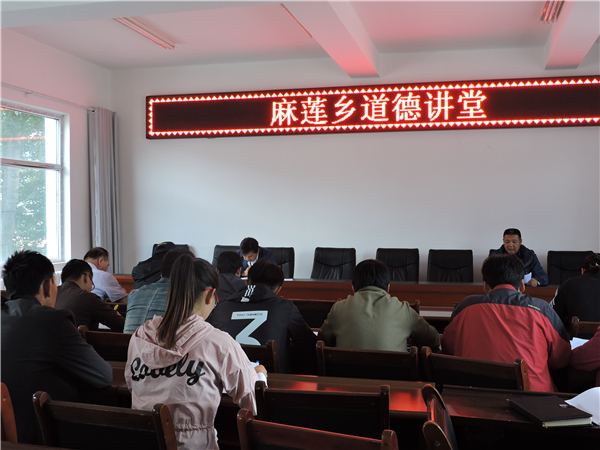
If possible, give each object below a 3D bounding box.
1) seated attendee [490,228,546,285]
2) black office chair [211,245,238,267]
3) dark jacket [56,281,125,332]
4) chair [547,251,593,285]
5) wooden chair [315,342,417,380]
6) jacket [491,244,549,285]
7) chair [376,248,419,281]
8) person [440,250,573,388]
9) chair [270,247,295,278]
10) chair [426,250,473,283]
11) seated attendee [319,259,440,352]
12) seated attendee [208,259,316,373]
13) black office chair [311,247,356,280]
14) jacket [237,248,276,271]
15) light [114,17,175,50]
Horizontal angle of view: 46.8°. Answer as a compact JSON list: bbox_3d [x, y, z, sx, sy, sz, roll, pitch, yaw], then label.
[{"bbox_3d":[2.163,0.694,6.865,0.580,1.290,0.780,0,1,15],"label":"seated attendee"},{"bbox_3d":[-0.867,0.800,8.103,0.570,1.060,0.620,0,1,14],"label":"black office chair"},{"bbox_3d":[-1.198,0.632,3.908,0.520,0.630,0.600,0,1,19],"label":"dark jacket"},{"bbox_3d":[2.825,0.812,7.214,0.570,1.060,0.620,0,1,14],"label":"chair"},{"bbox_3d":[0.334,0.934,3.090,0.440,0.890,0.500,0,1,17],"label":"wooden chair"},{"bbox_3d":[2.127,0.531,6.845,0.600,0.680,0.520,0,1,14],"label":"jacket"},{"bbox_3d":[1.014,0.807,7.360,0.570,1.060,0.620,0,1,14],"label":"chair"},{"bbox_3d":[0.931,0.760,3.155,0.570,1.240,0.800,0,1,15],"label":"person"},{"bbox_3d":[-0.367,0.803,7.836,0.570,1.060,0.620,0,1,14],"label":"chair"},{"bbox_3d":[1.552,0.808,7.176,0.570,1.060,0.620,0,1,14],"label":"chair"},{"bbox_3d":[0.404,0.776,3.434,0.580,1.200,0.800,0,1,11],"label":"seated attendee"},{"bbox_3d":[-0.185,0.775,3.505,0.560,1.200,0.780,0,1,12],"label":"seated attendee"},{"bbox_3d":[0.345,0.800,7.846,0.570,1.060,0.620,0,1,14],"label":"black office chair"},{"bbox_3d":[-0.479,0.551,7.641,0.490,0.600,0.400,0,1,8],"label":"jacket"},{"bbox_3d":[-1.602,-2.018,7.303,0.140,0.070,1.230,0,1,14],"label":"light"}]

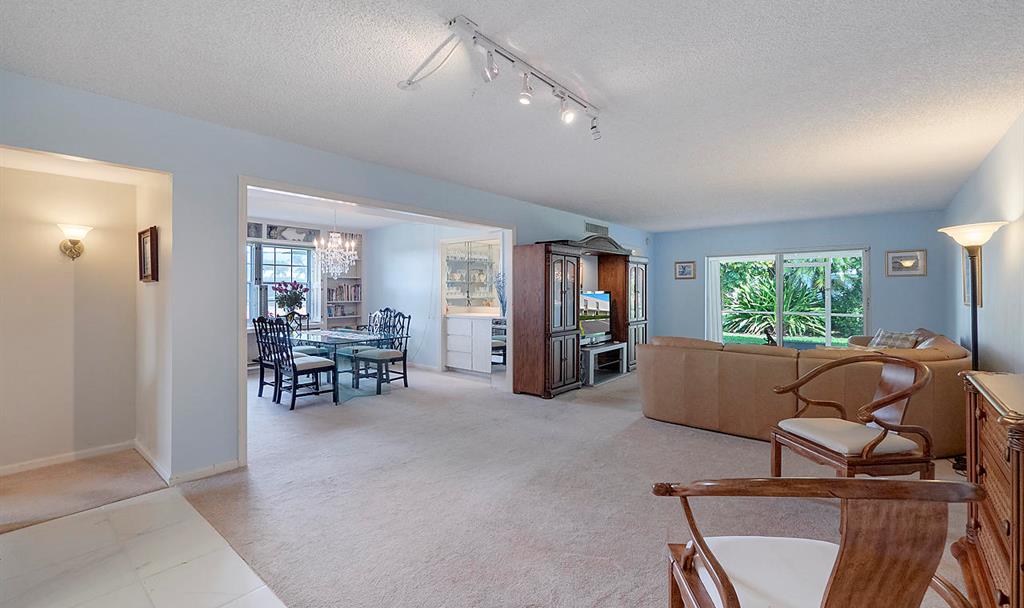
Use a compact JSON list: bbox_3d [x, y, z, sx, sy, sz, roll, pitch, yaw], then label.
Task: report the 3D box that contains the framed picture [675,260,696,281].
[{"bbox_3d":[3.487,-0.666,8.313,0.420,0.360,0.030,1,2,40],"label":"framed picture"}]

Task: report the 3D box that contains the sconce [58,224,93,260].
[{"bbox_3d":[-3.248,-0.457,3.079,0.190,0.265,0.180,1,2,40],"label":"sconce"}]

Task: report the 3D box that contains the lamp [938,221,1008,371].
[{"bbox_3d":[3.471,0.280,3.104,0.345,1.730,0.345,1,2,40],"label":"lamp"}]

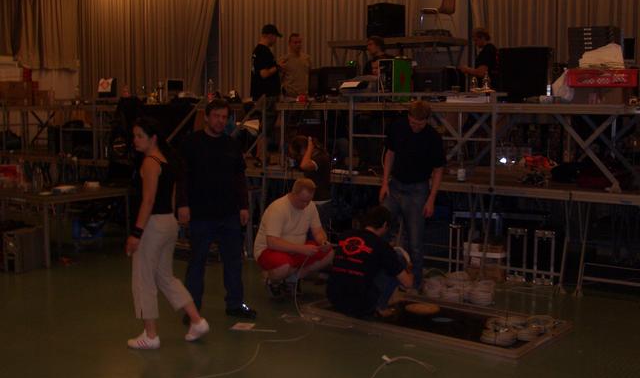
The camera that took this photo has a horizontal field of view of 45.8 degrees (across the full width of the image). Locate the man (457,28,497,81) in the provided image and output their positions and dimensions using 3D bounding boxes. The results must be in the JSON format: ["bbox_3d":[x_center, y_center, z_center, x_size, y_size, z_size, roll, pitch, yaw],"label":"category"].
[{"bbox_3d":[2.019,-1.172,9.731,0.500,1.750,0.500,-2,6,-21],"label":"man"}]

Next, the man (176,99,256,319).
[{"bbox_3d":[-0.861,0.168,6.215,0.620,1.780,0.380,0,6,-9],"label":"man"}]

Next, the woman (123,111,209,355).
[{"bbox_3d":[-1.113,0.307,5.486,0.600,1.640,0.480,0,6,-3],"label":"woman"}]

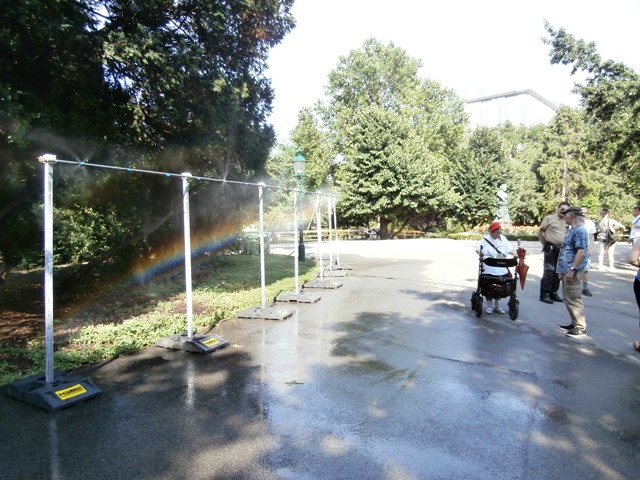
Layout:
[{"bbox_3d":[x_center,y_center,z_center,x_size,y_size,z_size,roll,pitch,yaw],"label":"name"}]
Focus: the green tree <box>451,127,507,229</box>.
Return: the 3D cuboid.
[{"bbox_3d":[11.967,-4.643,33.500,4.700,8.000,4.600,-1,3,0],"label":"green tree"}]

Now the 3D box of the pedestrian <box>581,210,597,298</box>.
[{"bbox_3d":[5.217,0.209,8.797,0.500,1.700,0.360,-1,4,-6],"label":"pedestrian"}]

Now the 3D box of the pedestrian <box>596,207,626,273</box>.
[{"bbox_3d":[7.902,-0.016,12.051,0.620,1.700,0.420,-2,4,-23],"label":"pedestrian"}]

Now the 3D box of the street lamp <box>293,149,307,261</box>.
[{"bbox_3d":[-0.650,-1.163,15.013,0.450,3.800,0.450,-1,3,0],"label":"street lamp"}]

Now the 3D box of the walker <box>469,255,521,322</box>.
[{"bbox_3d":[2.769,0.694,6.993,0.620,1.020,0.680,1,4,18],"label":"walker"}]

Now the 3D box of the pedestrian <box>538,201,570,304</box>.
[{"bbox_3d":[4.274,0.206,8.083,0.580,1.810,0.420,-3,4,-30],"label":"pedestrian"}]

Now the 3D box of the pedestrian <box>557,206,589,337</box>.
[{"bbox_3d":[3.374,0.404,5.891,0.400,1.700,0.470,0,4,12],"label":"pedestrian"}]

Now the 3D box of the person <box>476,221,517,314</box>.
[{"bbox_3d":[2.877,0.442,7.248,0.600,1.470,0.420,0,4,9],"label":"person"}]

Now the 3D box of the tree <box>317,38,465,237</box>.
[{"bbox_3d":[4.417,-6.297,27.800,9.200,12.400,8.800,-1,3,0],"label":"tree"}]

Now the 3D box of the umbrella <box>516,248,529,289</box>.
[{"bbox_3d":[3.220,0.400,7.100,0.190,0.780,0.170,-5,3,0],"label":"umbrella"}]

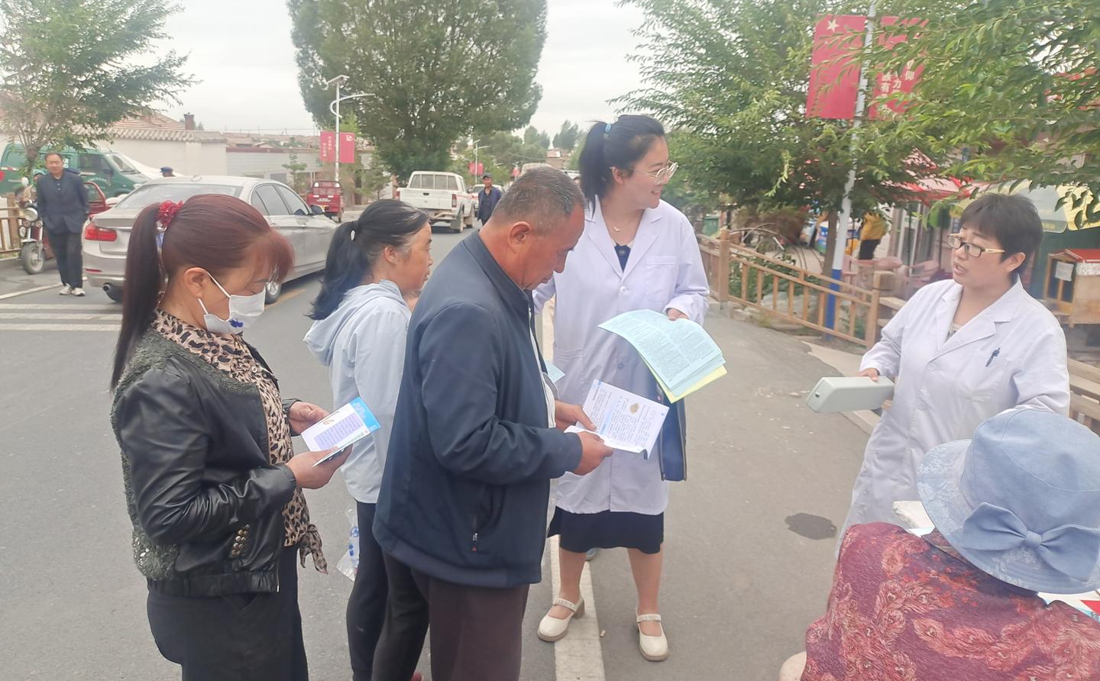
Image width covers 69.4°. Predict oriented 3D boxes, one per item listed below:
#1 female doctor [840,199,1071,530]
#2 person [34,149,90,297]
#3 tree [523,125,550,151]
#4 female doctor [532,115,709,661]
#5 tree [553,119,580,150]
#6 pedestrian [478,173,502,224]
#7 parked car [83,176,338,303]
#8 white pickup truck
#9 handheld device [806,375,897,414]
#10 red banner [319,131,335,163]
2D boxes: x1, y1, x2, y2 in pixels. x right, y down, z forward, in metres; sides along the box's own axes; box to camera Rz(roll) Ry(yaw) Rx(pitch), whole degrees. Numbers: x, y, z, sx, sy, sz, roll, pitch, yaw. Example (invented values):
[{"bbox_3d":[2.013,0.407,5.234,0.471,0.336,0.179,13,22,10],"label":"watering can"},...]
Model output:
[{"bbox_3d":[1.137,0.379,2.264,0.470,1.573,0.500,-2,12,-23],"label":"female doctor"},{"bbox_3d":[-5.635,-1.370,9.290,0.560,1.638,0.360,-2,12,-25],"label":"person"},{"bbox_3d":[-1.906,-22.691,100.855,3.500,8.992,3.500,3,11,0],"label":"tree"},{"bbox_3d":[0.196,0.192,2.546,0.530,1.740,0.420,3,11,-2],"label":"female doctor"},{"bbox_3d":[1.859,-22.933,100.934,3.500,9.822,3.500,3,11,0],"label":"tree"},{"bbox_3d":[-1.187,-2.365,15.365,0.520,1.732,0.350,4,11,3],"label":"pedestrian"},{"bbox_3d":[-4.136,-1.402,10.378,1.820,1.440,4.650,2,11,-4],"label":"parked car"},{"bbox_3d":[-3.512,-4.527,25.915,1.740,1.710,4.950,3,11,0],"label":"white pickup truck"},{"bbox_3d":[0.726,0.132,1.920,0.245,0.075,0.085,1,30,-35],"label":"handheld device"},{"bbox_3d":[-8.125,-7.074,29.000,0.560,1.130,0.050,3,11,0],"label":"red banner"}]

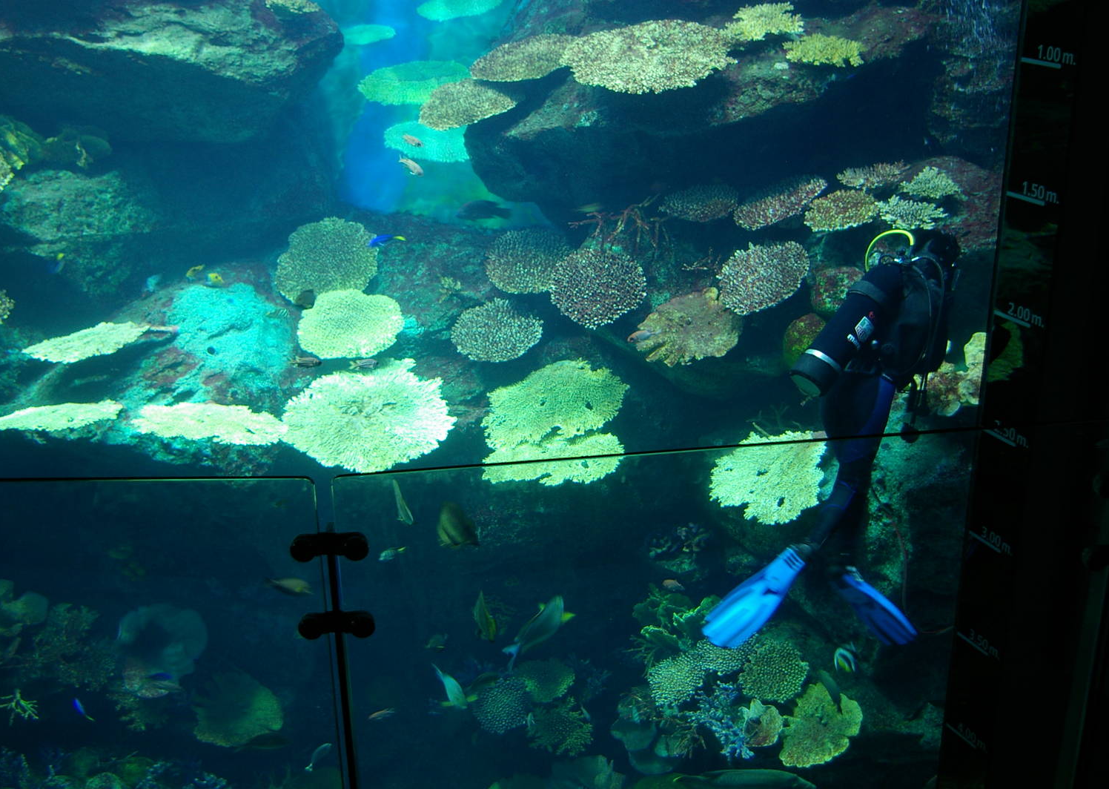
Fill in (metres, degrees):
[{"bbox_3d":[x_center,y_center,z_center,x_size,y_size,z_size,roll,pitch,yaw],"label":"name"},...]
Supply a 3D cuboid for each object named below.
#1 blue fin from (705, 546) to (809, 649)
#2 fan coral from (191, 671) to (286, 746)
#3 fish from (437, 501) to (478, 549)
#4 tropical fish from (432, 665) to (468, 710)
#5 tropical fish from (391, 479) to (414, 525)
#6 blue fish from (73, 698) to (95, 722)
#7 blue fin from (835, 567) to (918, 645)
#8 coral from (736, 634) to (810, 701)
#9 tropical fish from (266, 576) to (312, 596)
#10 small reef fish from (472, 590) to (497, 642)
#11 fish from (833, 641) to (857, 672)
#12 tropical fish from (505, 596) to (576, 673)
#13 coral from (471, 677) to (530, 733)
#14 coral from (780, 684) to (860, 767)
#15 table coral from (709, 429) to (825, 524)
[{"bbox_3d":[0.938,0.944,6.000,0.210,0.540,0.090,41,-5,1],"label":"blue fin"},{"bbox_3d":[-1.775,1.762,7.200,0.460,0.310,0.300,-2,22,0],"label":"fan coral"},{"bbox_3d":[-0.457,0.611,6.000,0.080,0.160,0.210,-18,68,-35],"label":"fish"},{"bbox_3d":[-0.524,1.450,6.400,0.095,0.120,0.300,-14,34,-28],"label":"tropical fish"},{"bbox_3d":[-0.708,0.502,6.000,0.060,0.100,0.220,-9,64,-18],"label":"tropical fish"},{"bbox_3d":[-2.418,1.619,6.600,0.045,0.075,0.165,-18,41,-34],"label":"blue fish"},{"bbox_3d":[1.501,0.987,6.000,0.200,0.520,0.100,-12,42,48],"label":"blue fin"},{"bbox_3d":[1.105,1.389,6.500,0.340,0.170,0.310,-1,52,0],"label":"coral"},{"bbox_3d":[-1.216,0.881,5.900,0.210,0.085,0.050,13,23,1],"label":"tropical fish"},{"bbox_3d":[-0.346,1.104,6.400,0.085,0.130,0.300,-6,33,-11],"label":"small reef fish"},{"bbox_3d":[1.403,1.271,6.200,0.050,0.120,0.140,-14,31,-29],"label":"fish"},{"bbox_3d":[-0.070,1.164,6.300,0.120,0.160,0.430,13,41,32],"label":"tropical fish"},{"bbox_3d":[-0.287,1.644,6.800,0.310,0.150,0.290,-1,57,0],"label":"coral"},{"bbox_3d":[1.409,1.747,6.800,0.410,0.330,0.280,-3,22,-5],"label":"coral"},{"bbox_3d":[1.098,0.424,6.600,0.550,0.170,0.480,-1,51,0],"label":"table coral"}]

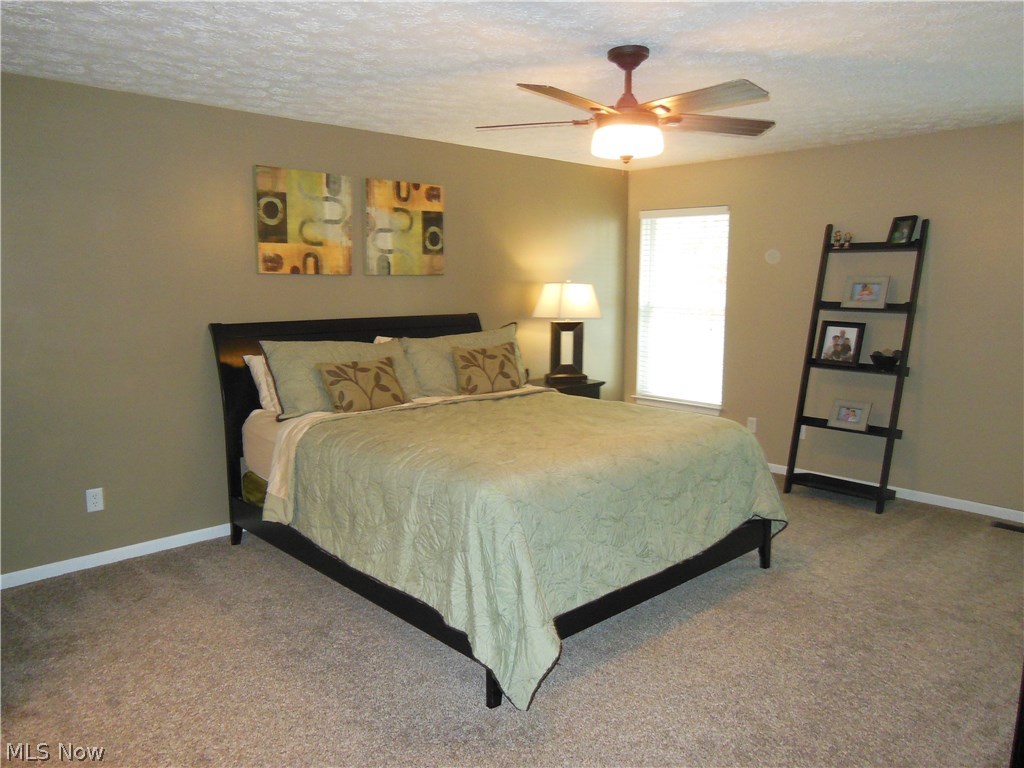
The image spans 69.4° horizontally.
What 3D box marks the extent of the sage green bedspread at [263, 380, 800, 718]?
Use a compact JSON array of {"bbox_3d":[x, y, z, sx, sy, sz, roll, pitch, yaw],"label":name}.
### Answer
[{"bbox_3d":[0.083,0.550,3.824,2.120,0.685,1.960,-8,11,-43],"label":"sage green bedspread"}]

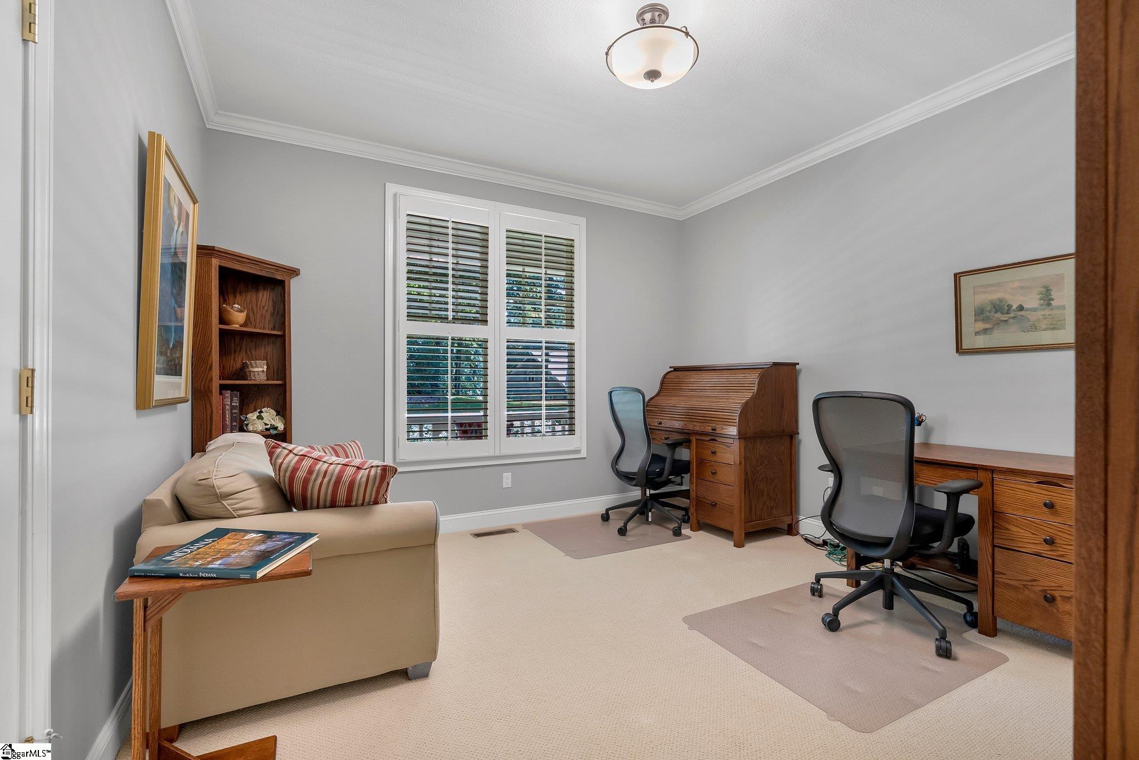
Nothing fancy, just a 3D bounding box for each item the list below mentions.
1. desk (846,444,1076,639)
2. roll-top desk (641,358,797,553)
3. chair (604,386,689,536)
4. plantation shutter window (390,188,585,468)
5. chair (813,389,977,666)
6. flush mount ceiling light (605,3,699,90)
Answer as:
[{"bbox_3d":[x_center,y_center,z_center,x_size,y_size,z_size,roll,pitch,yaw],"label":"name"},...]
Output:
[{"bbox_3d":[2.000,0.745,2.431,0.640,0.760,1.120,0,0,-29],"label":"desk"},{"bbox_3d":[1.138,0.505,4.006,0.635,1.250,1.110,0,0,-29],"label":"roll-top desk"},{"bbox_3d":[0.596,0.591,3.903,0.670,1.080,0.670,0,0,-30],"label":"chair"},{"bbox_3d":[-0.561,-0.362,3.900,1.580,2.000,0.100,0,0,-29],"label":"plantation shutter window"},{"bbox_3d":[1.465,0.587,2.367,0.670,1.080,0.680,0,0,-31],"label":"chair"},{"bbox_3d":[0.369,-1.468,2.245,0.415,0.297,0.415,0,0,0],"label":"flush mount ceiling light"}]

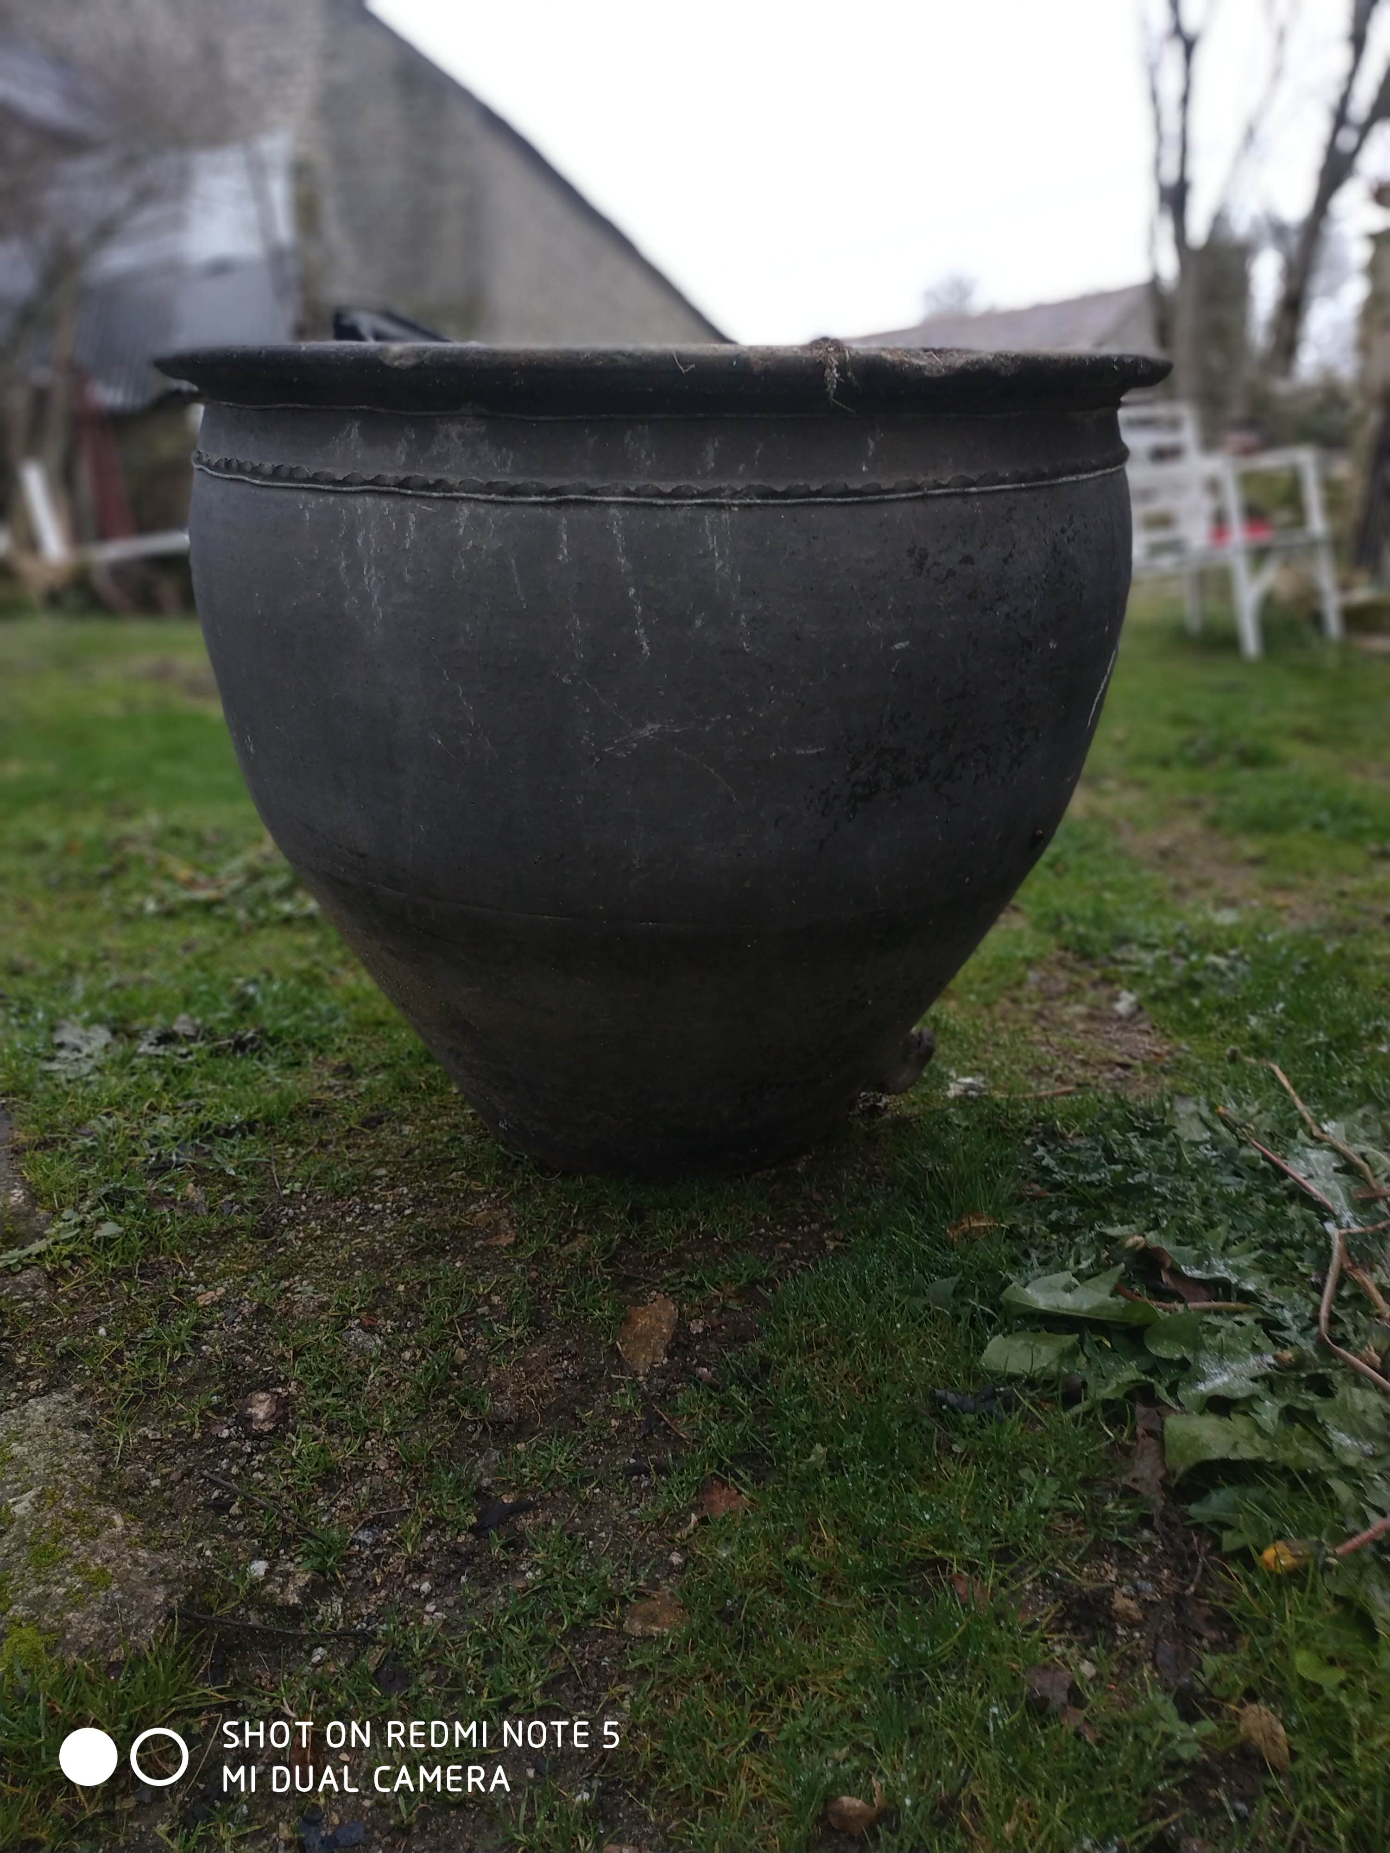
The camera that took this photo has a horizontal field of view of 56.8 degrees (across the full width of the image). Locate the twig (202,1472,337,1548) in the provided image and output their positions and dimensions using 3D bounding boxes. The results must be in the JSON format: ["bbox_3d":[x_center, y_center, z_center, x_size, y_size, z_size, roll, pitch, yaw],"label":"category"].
[{"bbox_3d":[-0.313,0.425,0.944,0.136,0.010,0.012,12,26,27],"label":"twig"}]

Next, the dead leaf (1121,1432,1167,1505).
[{"bbox_3d":[0.342,0.406,0.974,0.032,0.018,0.065,8,24,18],"label":"dead leaf"}]

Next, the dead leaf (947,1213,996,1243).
[{"bbox_3d":[0.244,0.265,1.132,0.043,0.014,0.028,0,24,0],"label":"dead leaf"}]

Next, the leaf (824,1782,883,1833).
[{"bbox_3d":[0.086,0.475,0.693,0.031,0.016,0.021,0,24,0],"label":"leaf"}]

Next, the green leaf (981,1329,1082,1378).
[{"bbox_3d":[0.276,0.348,1.054,0.096,0.025,0.048,-6,23,-15],"label":"green leaf"}]

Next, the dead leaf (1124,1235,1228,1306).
[{"bbox_3d":[0.428,0.305,1.145,0.045,0.035,0.090,-9,24,-20],"label":"dead leaf"}]

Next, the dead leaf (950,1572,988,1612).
[{"bbox_3d":[0.187,0.450,0.869,0.020,0.015,0.032,-5,23,-11],"label":"dead leaf"}]

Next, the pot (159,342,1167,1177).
[{"bbox_3d":[-0.029,-0.161,1.245,0.818,0.725,0.818,0,24,0],"label":"pot"}]

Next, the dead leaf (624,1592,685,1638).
[{"bbox_3d":[-0.028,0.460,0.854,0.042,0.014,0.031,-7,24,-17],"label":"dead leaf"}]

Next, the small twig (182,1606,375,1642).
[{"bbox_3d":[-0.263,0.432,0.803,0.127,0.008,0.012,3,25,7],"label":"small twig"}]

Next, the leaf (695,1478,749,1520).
[{"bbox_3d":[0.019,0.392,0.879,0.037,0.010,0.029,0,24,0],"label":"leaf"}]

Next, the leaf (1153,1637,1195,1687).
[{"bbox_3d":[0.289,0.443,0.774,0.021,0.010,0.028,0,24,0],"label":"leaf"}]

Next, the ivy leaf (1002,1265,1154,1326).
[{"bbox_3d":[0.325,0.319,1.098,0.122,0.035,0.065,-2,23,-6],"label":"ivy leaf"}]

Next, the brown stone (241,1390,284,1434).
[{"bbox_3d":[-0.320,0.360,0.954,0.028,0.014,0.031,0,24,0],"label":"brown stone"}]

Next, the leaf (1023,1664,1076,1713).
[{"bbox_3d":[0.209,0.448,0.755,0.029,0.012,0.024,0,24,0],"label":"leaf"}]

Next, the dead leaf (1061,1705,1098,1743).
[{"bbox_3d":[0.235,0.487,0.784,0.018,0.014,0.027,-14,27,-31],"label":"dead leaf"}]

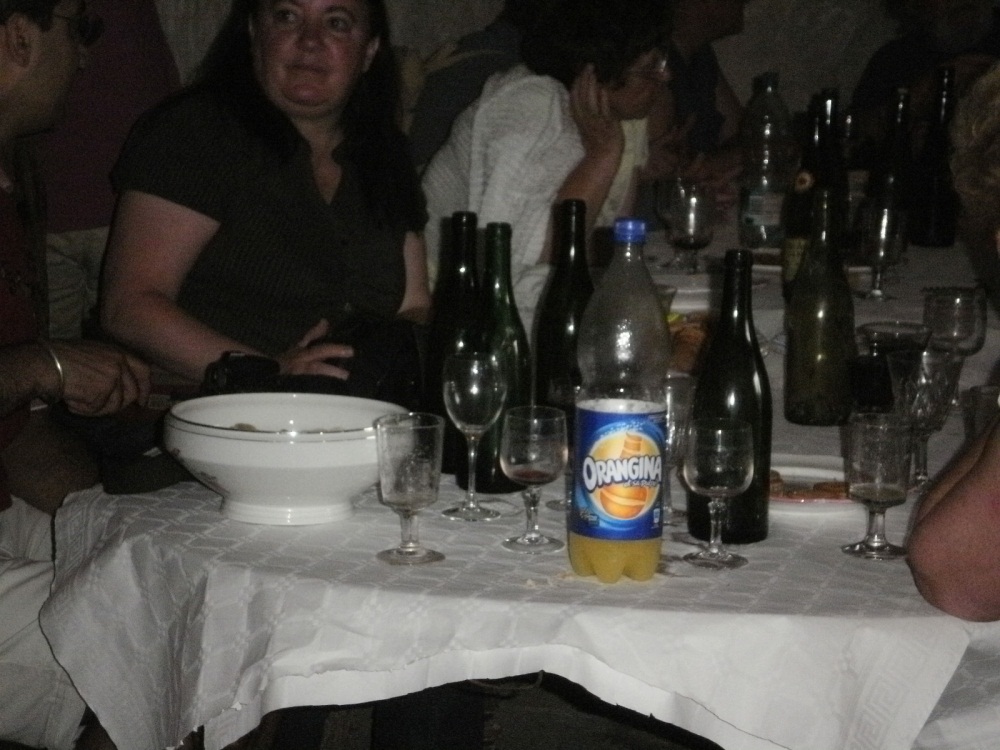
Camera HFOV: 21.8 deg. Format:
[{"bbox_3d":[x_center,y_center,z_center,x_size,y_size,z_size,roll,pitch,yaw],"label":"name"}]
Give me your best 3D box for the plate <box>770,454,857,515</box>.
[{"bbox_3d":[0.336,0.122,2.866,0.234,0.022,0.234,1,11,0],"label":"plate"}]

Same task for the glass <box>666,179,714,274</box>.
[{"bbox_3d":[0.301,-0.235,4.110,0.073,0.140,0.073,1,13,0],"label":"glass"}]

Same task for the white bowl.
[{"bbox_3d":[-0.222,0.091,2.722,0.257,0.105,0.257,0,11,-5],"label":"white bowl"}]

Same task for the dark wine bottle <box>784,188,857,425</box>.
[{"bbox_3d":[0.403,-0.086,3.229,0.086,0.288,0.086,2,11,7],"label":"dark wine bottle"}]

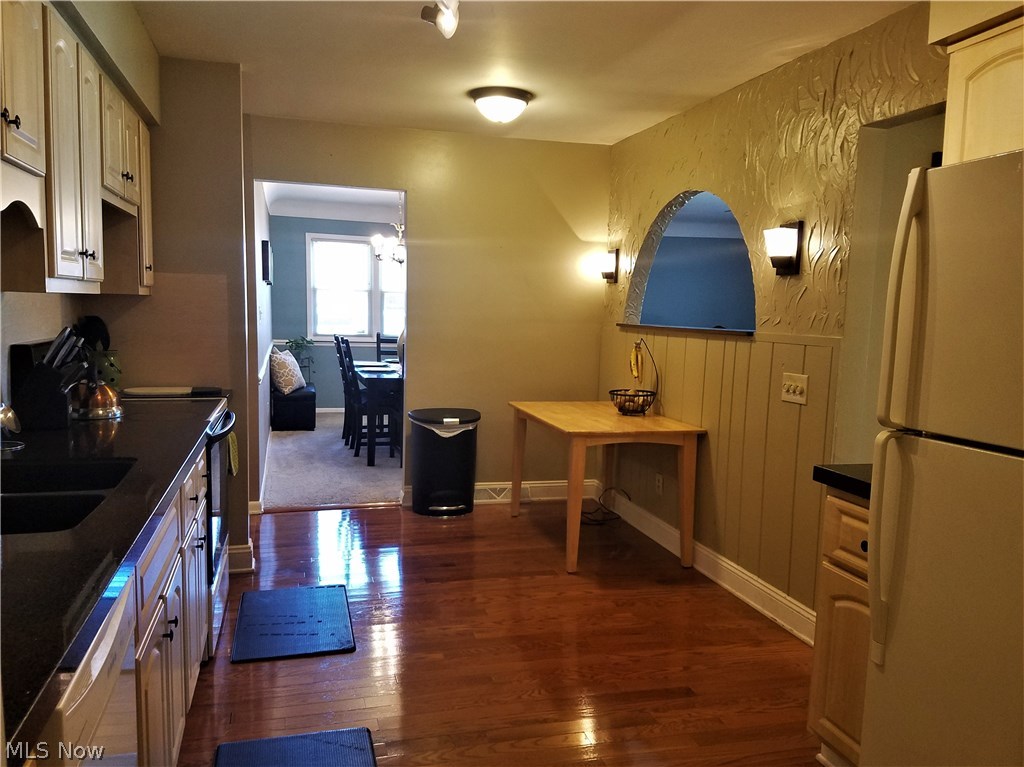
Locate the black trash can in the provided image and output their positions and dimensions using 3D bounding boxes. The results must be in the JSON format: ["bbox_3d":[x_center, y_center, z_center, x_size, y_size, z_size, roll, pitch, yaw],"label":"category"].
[{"bbox_3d":[-0.438,0.507,4.956,0.450,0.670,0.320,0,6,-16],"label":"black trash can"}]

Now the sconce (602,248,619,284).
[{"bbox_3d":[0.617,-0.761,5.023,0.104,0.218,0.122,0,6,-16],"label":"sconce"}]

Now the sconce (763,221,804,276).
[{"bbox_3d":[1.139,-0.571,3.242,0.115,0.225,0.120,0,6,-16],"label":"sconce"}]

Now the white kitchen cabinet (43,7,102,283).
[{"bbox_3d":[-1.472,-0.666,2.261,0.345,0.782,0.615,0,6,-16],"label":"white kitchen cabinet"}]

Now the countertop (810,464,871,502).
[{"bbox_3d":[1.224,0.276,2.133,0.616,0.042,0.392,0,6,-16],"label":"countertop"}]

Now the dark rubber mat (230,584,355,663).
[{"bbox_3d":[-0.920,0.996,3.258,0.460,0.020,0.690,0,6,-16],"label":"dark rubber mat"}]

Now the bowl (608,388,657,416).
[{"bbox_3d":[0.711,0.118,4.552,0.270,0.125,0.270,1,6,0],"label":"bowl"}]

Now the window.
[{"bbox_3d":[-1.670,-1.126,9.286,1.540,1.270,0.100,0,6,-16],"label":"window"}]

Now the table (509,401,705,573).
[{"bbox_3d":[0.465,0.544,4.448,0.740,0.745,1.210,0,6,-14],"label":"table"}]

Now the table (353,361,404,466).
[{"bbox_3d":[-0.979,0.230,7.198,0.930,0.735,1.690,0,6,-16],"label":"table"}]

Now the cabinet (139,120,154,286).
[{"bbox_3d":[-1.807,-0.788,3.404,0.345,0.778,0.270,0,6,-16],"label":"cabinet"}]

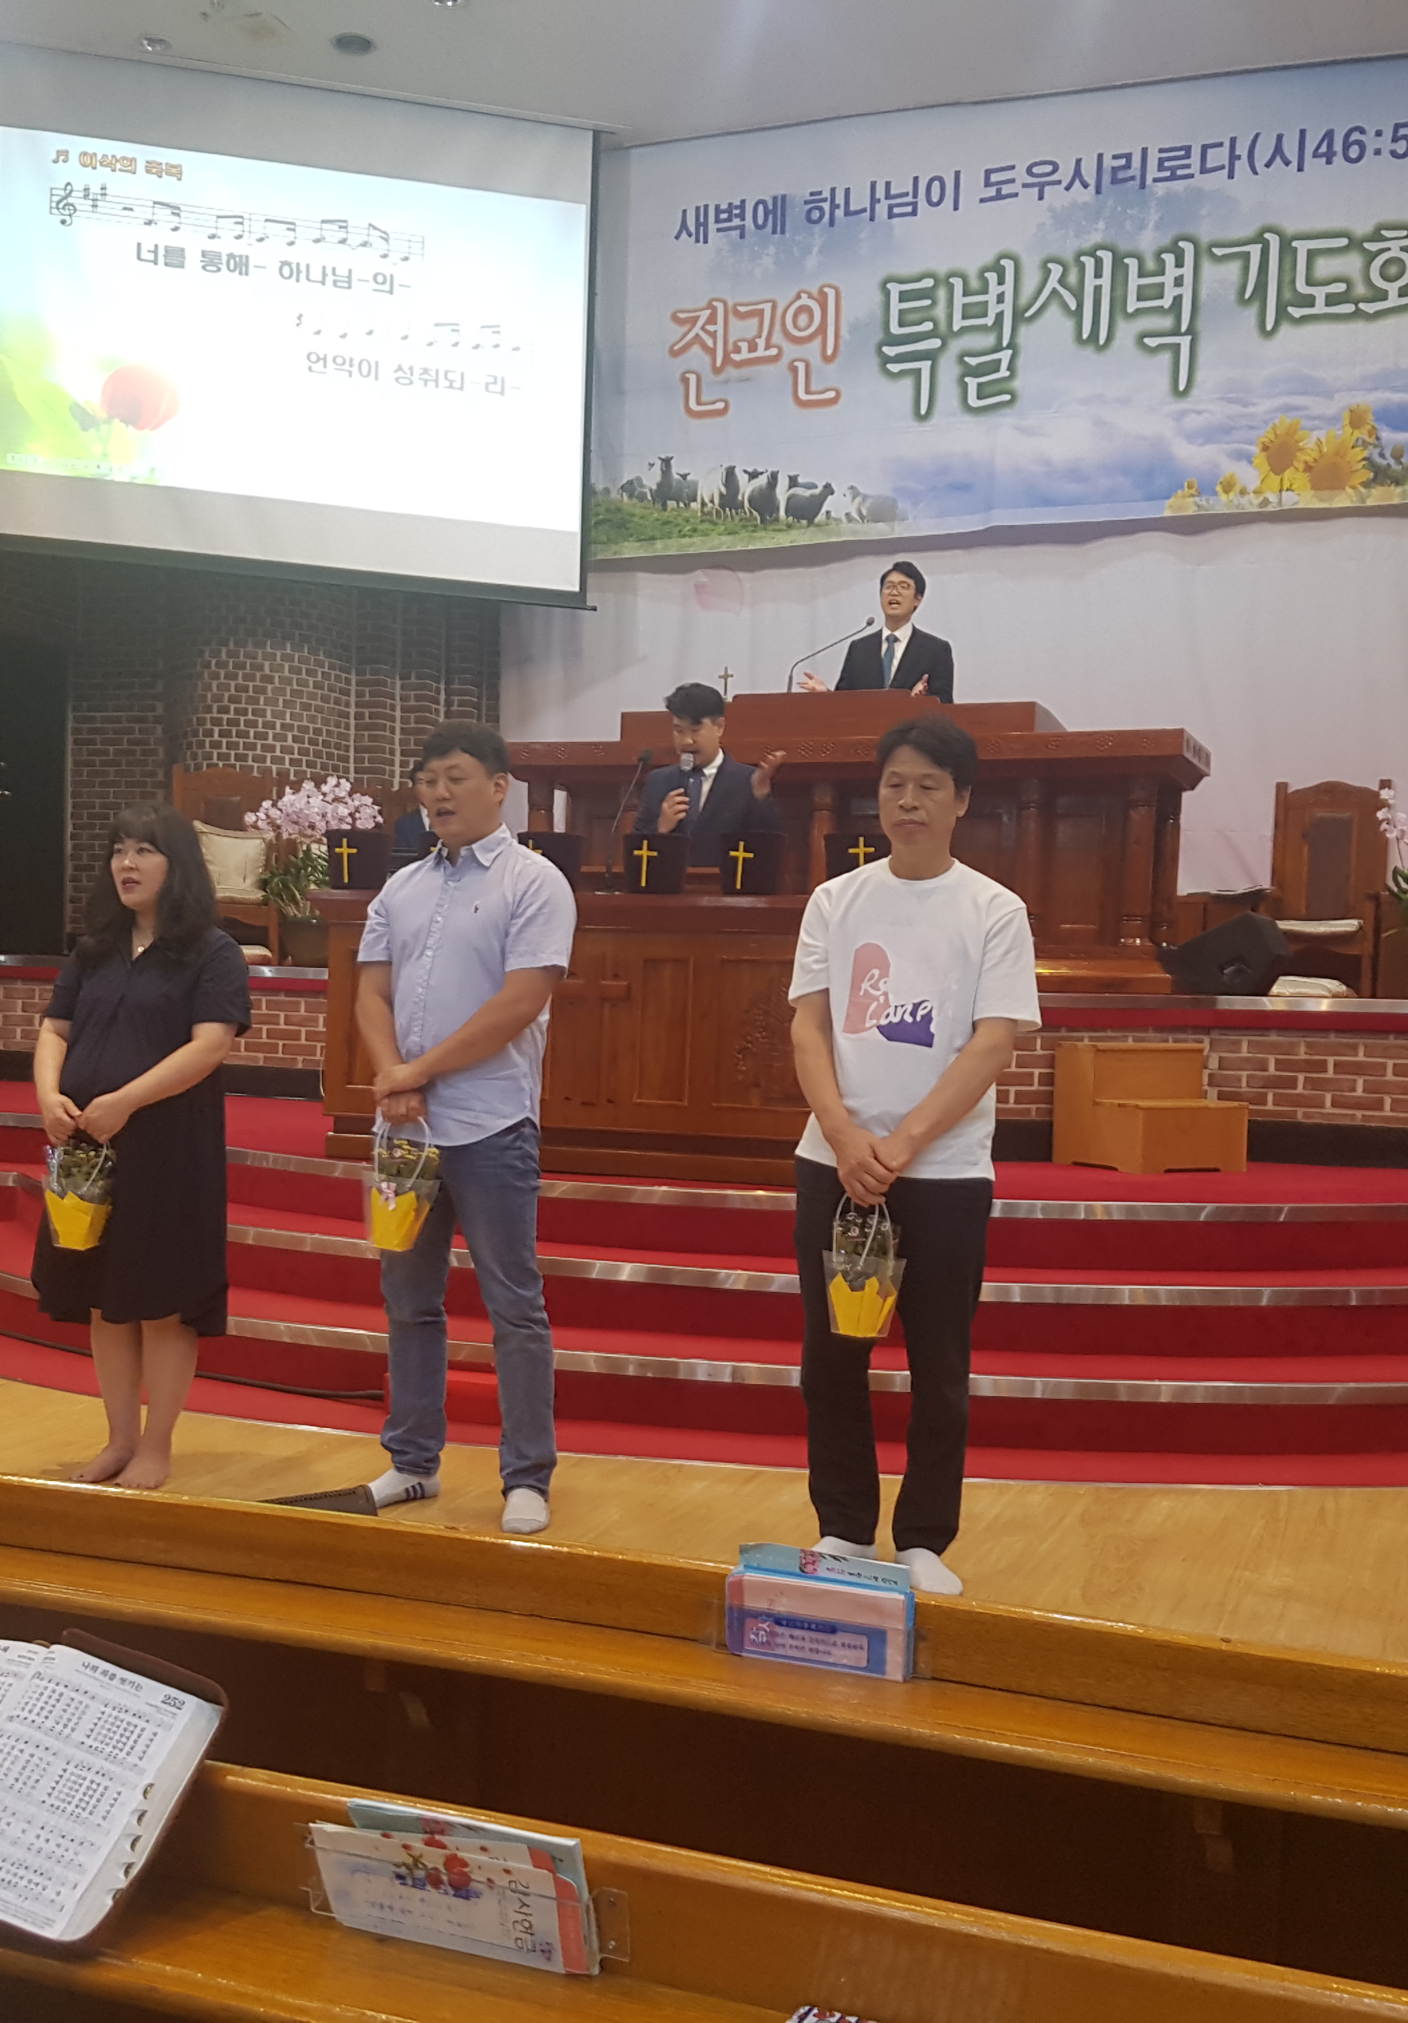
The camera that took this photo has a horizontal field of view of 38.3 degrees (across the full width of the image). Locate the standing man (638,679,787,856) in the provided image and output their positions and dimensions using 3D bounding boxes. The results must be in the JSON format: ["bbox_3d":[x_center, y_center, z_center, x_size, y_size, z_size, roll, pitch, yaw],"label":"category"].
[{"bbox_3d":[-0.004,-0.309,6.800,0.500,1.640,0.420,2,1,15],"label":"standing man"}]

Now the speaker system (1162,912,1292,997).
[{"bbox_3d":[2.003,-0.222,7.750,0.430,0.330,0.450,3,1,30],"label":"speaker system"}]

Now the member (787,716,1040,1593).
[{"bbox_3d":[0.435,0.284,4.184,0.530,1.787,0.380,2,2,16],"label":"member"}]

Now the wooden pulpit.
[{"bbox_3d":[0.324,-0.359,7.223,2.649,1.709,2.259,2,2,17],"label":"wooden pulpit"}]

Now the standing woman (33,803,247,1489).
[{"bbox_3d":[-1.358,0.310,4.830,0.490,1.611,0.420,2,2,22],"label":"standing woman"}]

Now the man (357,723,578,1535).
[{"bbox_3d":[-0.530,0.244,4.530,0.480,1.764,0.420,2,1,22],"label":"man"}]

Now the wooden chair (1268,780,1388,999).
[{"bbox_3d":[3.232,-0.626,10.550,0.610,1.130,0.600,3,1,30],"label":"wooden chair"}]

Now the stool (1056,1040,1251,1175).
[{"bbox_3d":[1.529,0.329,6.929,0.435,0.410,0.410,0,2,-28],"label":"stool"}]

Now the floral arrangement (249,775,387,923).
[{"bbox_3d":[-1.813,-0.761,9.500,0.640,0.660,0.550,3,1,24],"label":"floral arrangement"}]

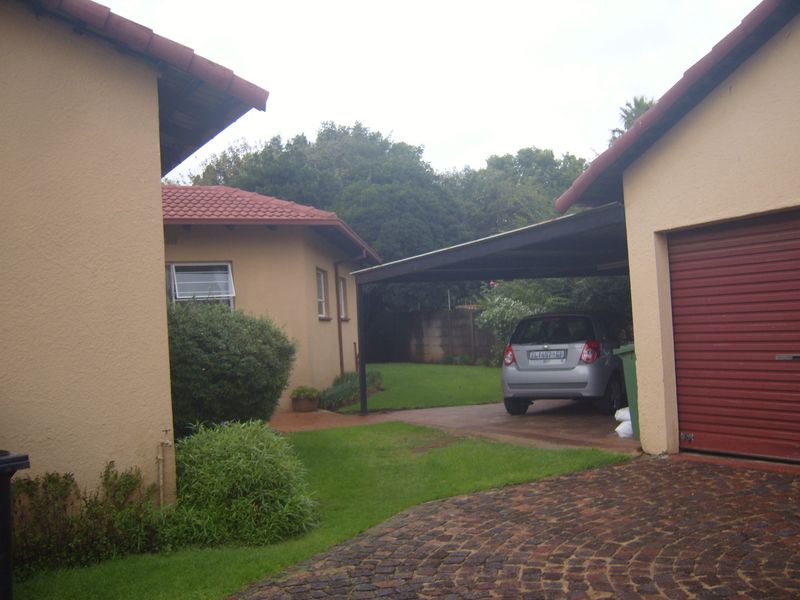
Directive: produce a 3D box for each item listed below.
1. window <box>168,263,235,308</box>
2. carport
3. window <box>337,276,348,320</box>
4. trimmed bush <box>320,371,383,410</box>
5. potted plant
[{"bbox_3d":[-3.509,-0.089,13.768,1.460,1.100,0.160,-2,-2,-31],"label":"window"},{"bbox_3d":[3.369,0.304,12.979,6.200,2.700,6.050,-2,-2,-33],"label":"carport"},{"bbox_3d":[-1.414,-0.035,20.258,0.160,1.050,1.400,-3,-1,3],"label":"window"},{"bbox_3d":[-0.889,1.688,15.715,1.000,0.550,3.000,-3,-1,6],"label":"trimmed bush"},{"bbox_3d":[-1.669,1.719,14.430,0.520,0.500,0.520,-3,-1,0],"label":"potted plant"}]

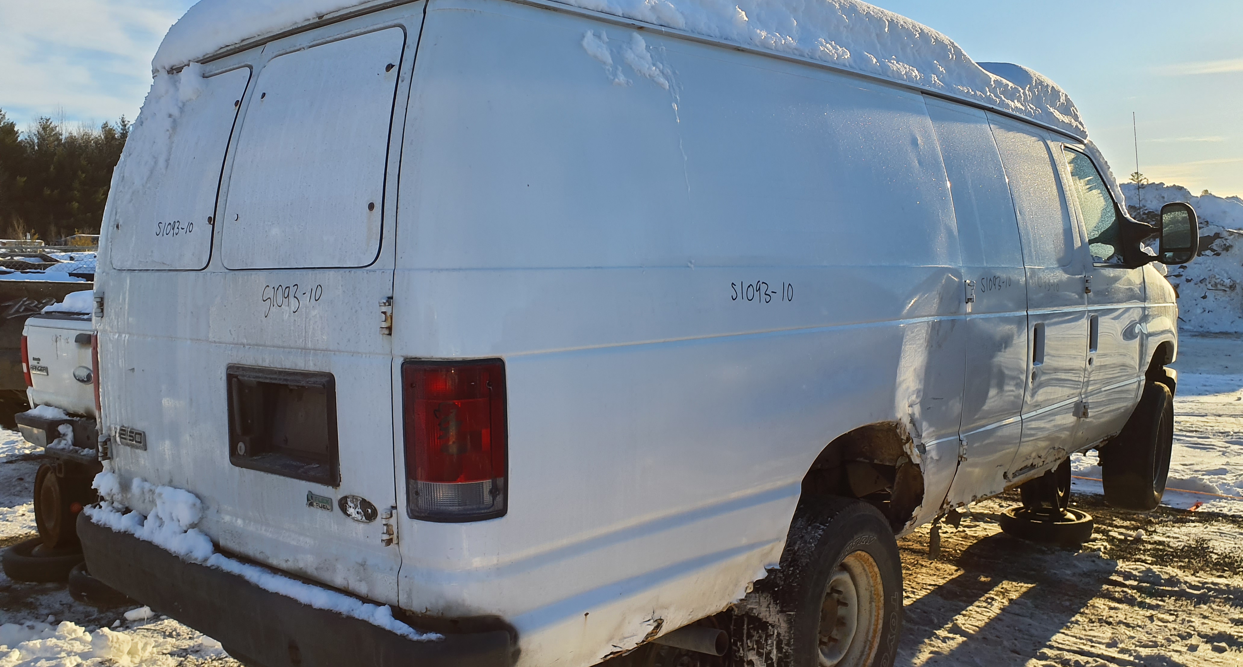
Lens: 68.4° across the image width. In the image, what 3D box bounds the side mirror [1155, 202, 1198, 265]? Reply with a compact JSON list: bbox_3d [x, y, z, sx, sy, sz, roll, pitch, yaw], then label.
[{"bbox_3d":[2.890,-0.519,4.750,0.120,0.325,0.180,-4,5,-42],"label":"side mirror"}]

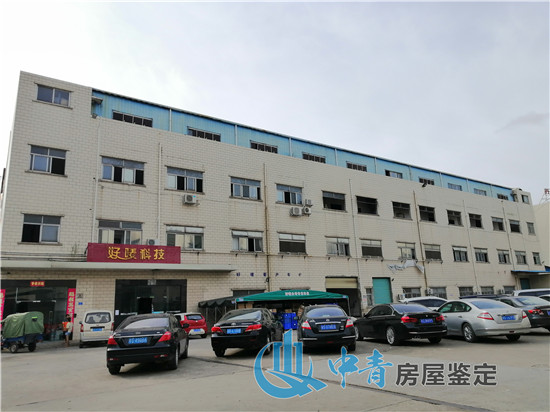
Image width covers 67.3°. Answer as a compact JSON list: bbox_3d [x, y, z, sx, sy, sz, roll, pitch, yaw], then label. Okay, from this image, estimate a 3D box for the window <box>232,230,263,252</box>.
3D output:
[{"bbox_3d":[-1.990,2.620,30.357,2.559,1.543,0.150,7,-16,-33],"label":"window"}]

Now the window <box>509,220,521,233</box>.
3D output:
[{"bbox_3d":[33.744,2.911,58.049,2.782,1.633,0.200,7,-17,-34],"label":"window"}]

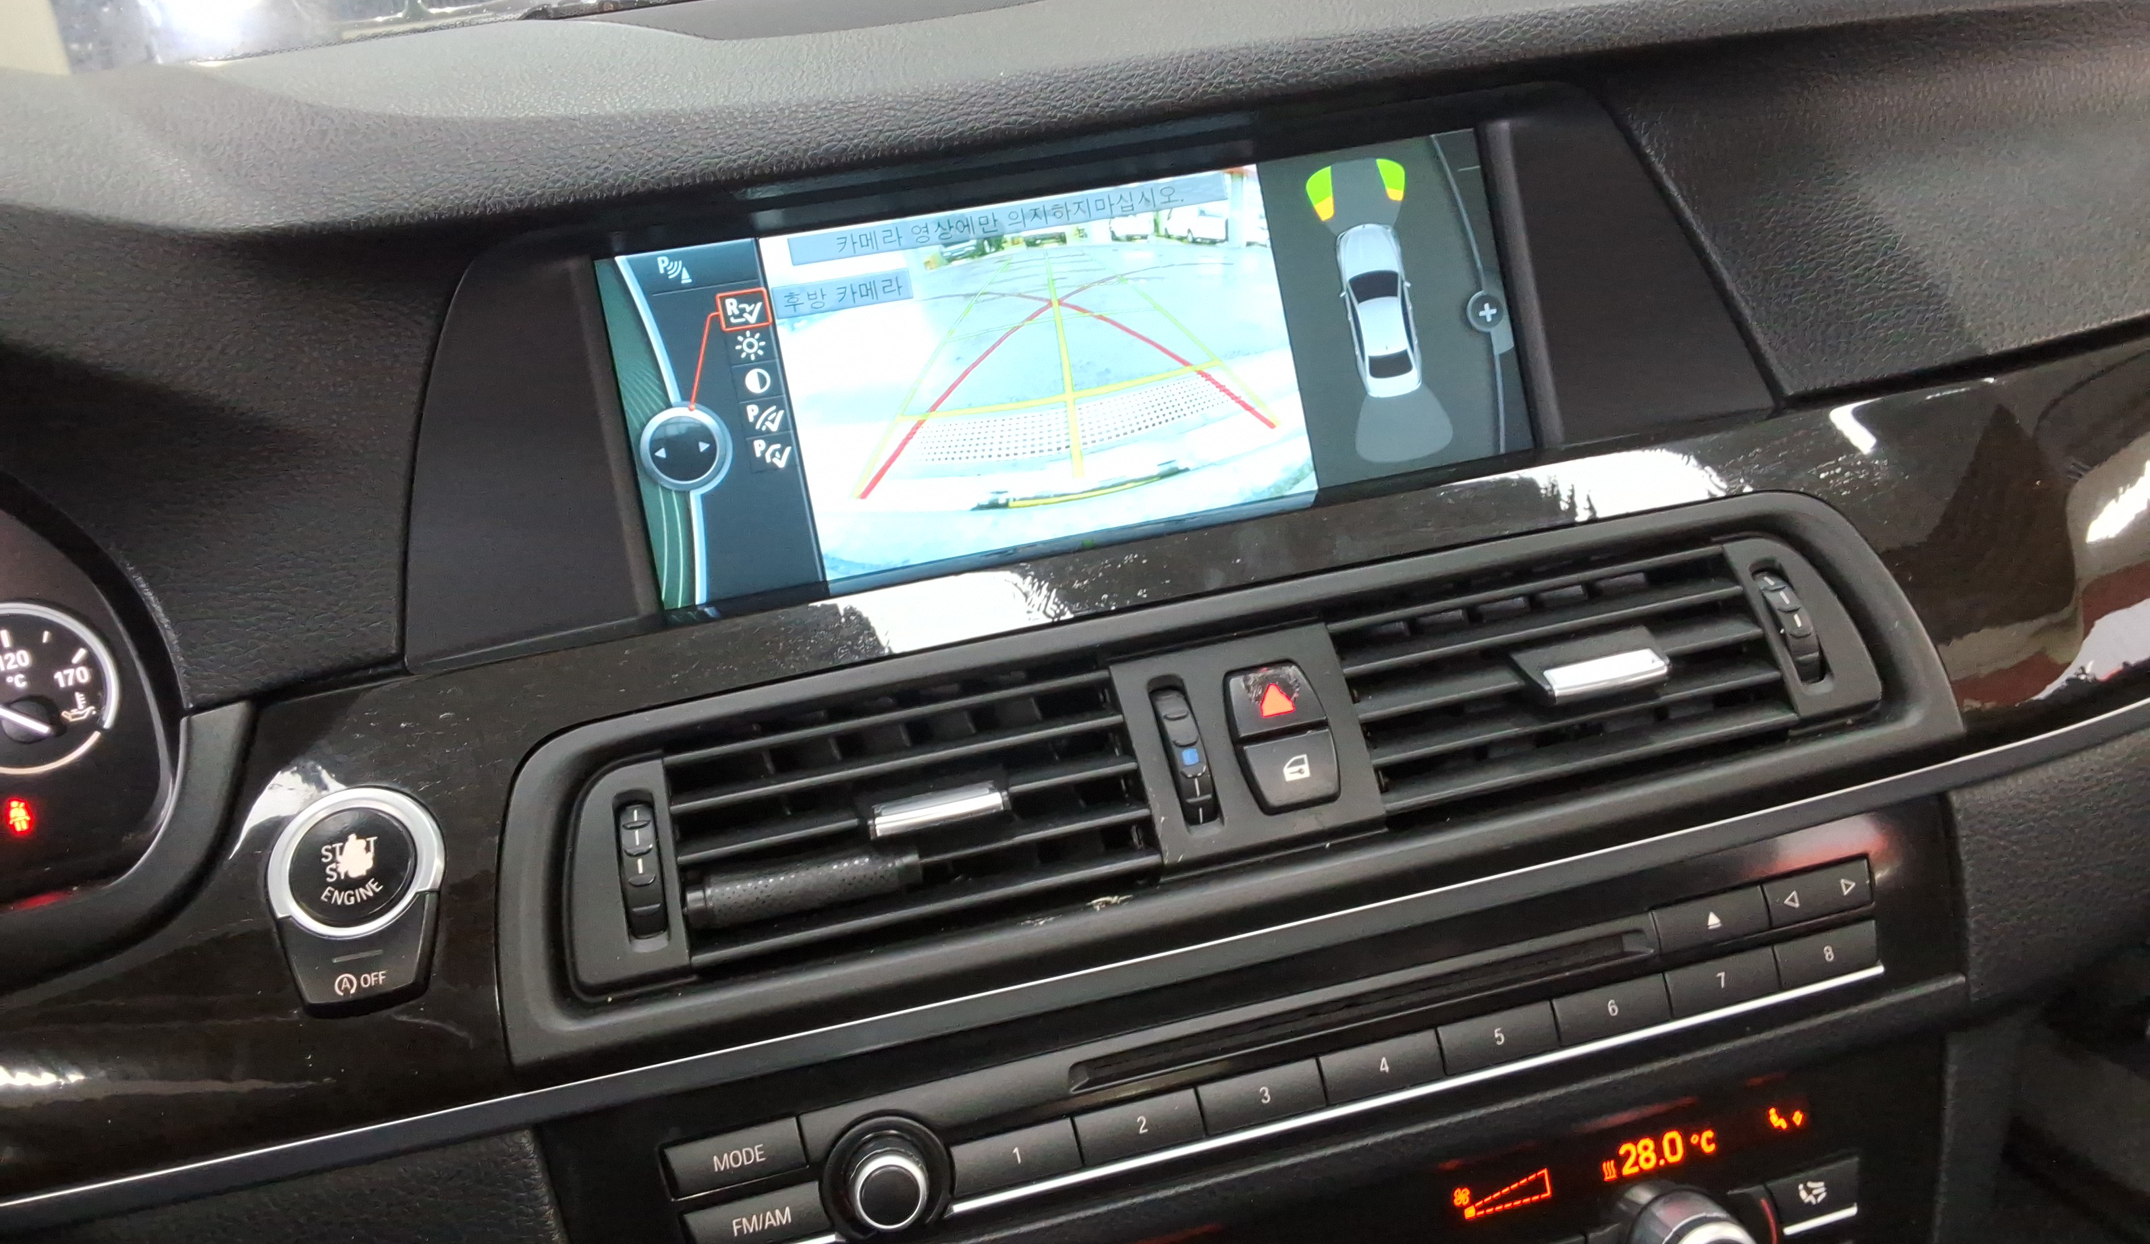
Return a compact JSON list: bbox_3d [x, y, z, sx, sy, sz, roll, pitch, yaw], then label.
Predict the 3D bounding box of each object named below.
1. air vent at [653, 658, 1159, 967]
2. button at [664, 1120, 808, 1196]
[{"bbox_3d":[-0.036,0.046,0.378,0.099,0.030,0.047,-11,68,-10],"label":"air vent"},{"bbox_3d":[-0.069,0.108,0.355,0.027,0.010,0.009,-11,1,-10],"label":"button"}]

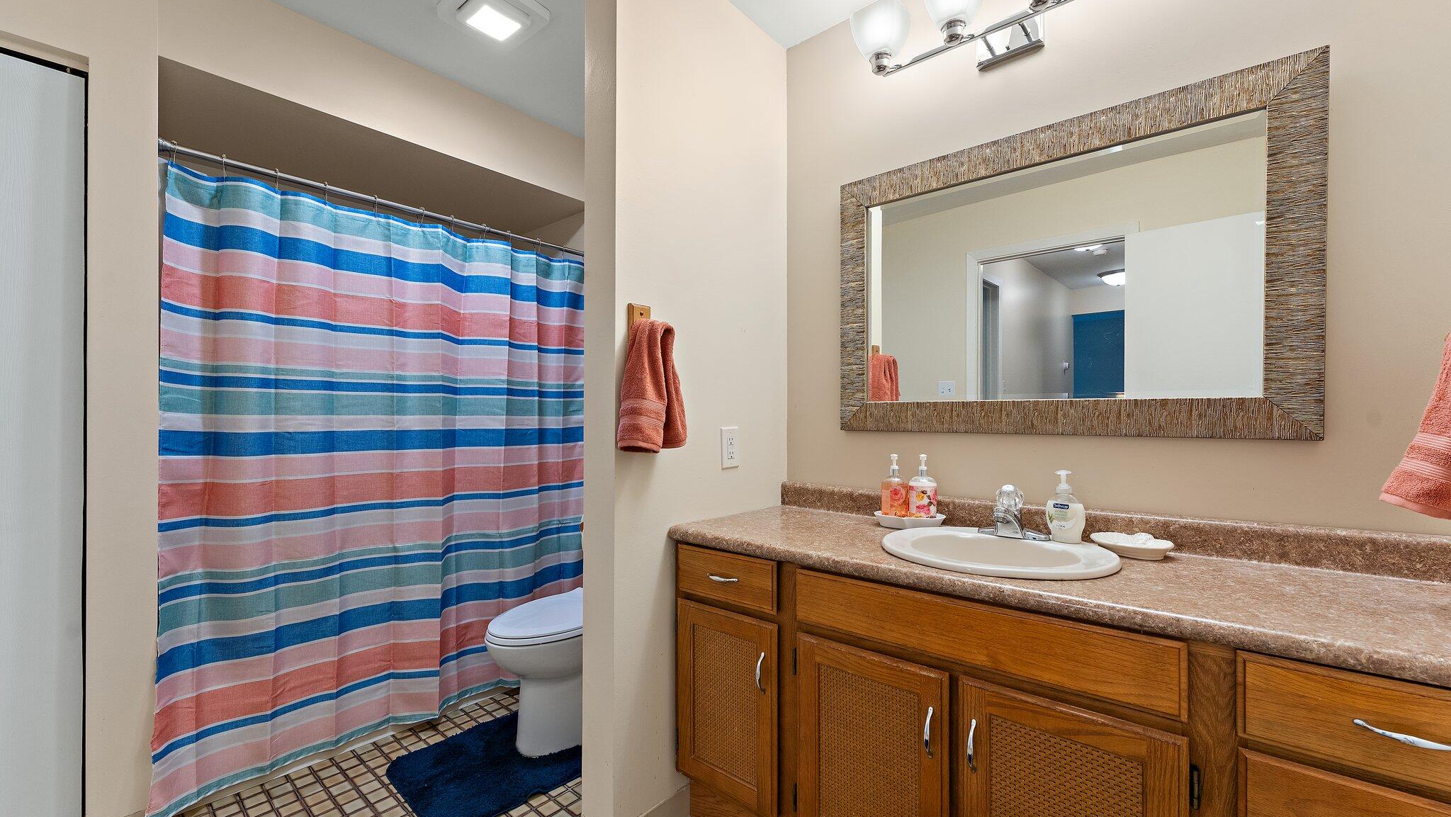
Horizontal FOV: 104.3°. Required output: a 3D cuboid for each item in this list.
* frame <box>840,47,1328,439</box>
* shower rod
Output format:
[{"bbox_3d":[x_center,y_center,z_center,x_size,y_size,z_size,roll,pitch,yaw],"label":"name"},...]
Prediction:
[{"bbox_3d":[0.806,-0.331,1.503,1.094,0.796,0.032,-1,-1,40],"label":"frame"},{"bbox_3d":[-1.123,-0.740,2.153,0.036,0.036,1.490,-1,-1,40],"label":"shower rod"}]

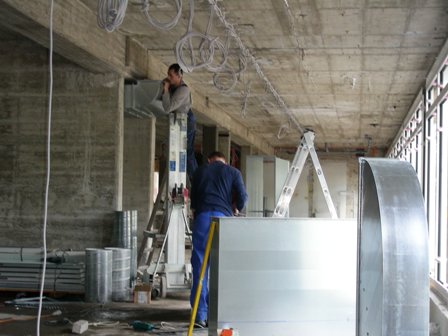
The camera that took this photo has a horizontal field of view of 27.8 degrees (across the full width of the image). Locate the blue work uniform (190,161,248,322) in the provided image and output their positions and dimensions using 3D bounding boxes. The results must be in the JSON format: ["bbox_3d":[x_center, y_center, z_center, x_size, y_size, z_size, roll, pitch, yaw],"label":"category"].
[{"bbox_3d":[-0.047,0.698,8.600,0.530,1.510,0.460,0,-2,9],"label":"blue work uniform"}]

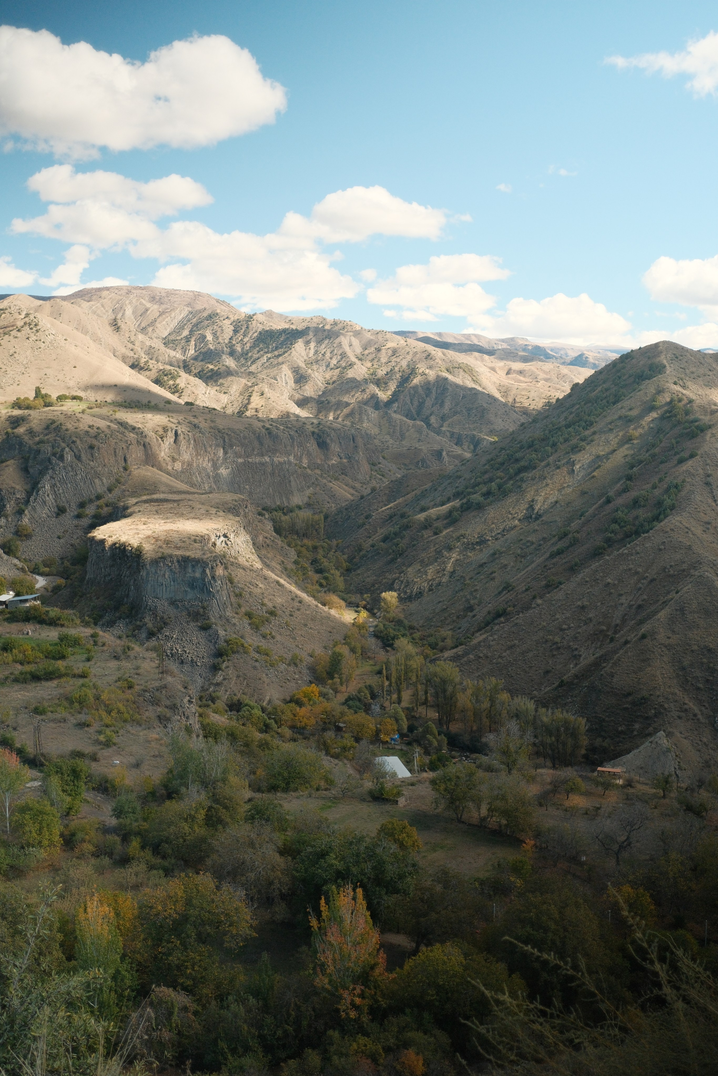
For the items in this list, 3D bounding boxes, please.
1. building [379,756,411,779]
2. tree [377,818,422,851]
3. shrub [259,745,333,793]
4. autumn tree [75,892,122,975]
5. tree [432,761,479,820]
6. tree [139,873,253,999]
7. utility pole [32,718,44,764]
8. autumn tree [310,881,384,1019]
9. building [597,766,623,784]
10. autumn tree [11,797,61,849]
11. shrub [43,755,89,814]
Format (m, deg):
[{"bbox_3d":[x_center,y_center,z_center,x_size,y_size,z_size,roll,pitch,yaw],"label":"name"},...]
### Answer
[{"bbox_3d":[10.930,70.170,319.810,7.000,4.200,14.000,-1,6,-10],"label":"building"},{"bbox_3d":[7.140,53.340,185.090,8.040,7.720,7.630,0,6,2],"label":"tree"},{"bbox_3d":[-14.630,54.640,247.630,16.920,11.040,13.540,0,6,-3],"label":"shrub"},{"bbox_3d":[-27.780,42.890,111.470,5.020,10.740,5.020,-2,7,-14],"label":"autumn tree"},{"bbox_3d":[19.810,52.240,215.160,9.860,12.190,9.370,1,6,5],"label":"tree"},{"bbox_3d":[-18.040,44.390,115.670,12.650,14.730,12.010,-1,6,-9],"label":"tree"},{"bbox_3d":[-72.460,45.640,236.560,2.600,11.540,2.000,0,6,0],"label":"utility pole"},{"bbox_3d":[-1.270,44.700,112.680,8.330,15.730,8.330,0,6,-1],"label":"autumn tree"},{"bbox_3d":[66.790,63.180,278.770,6.400,3.800,3.600,1,6,10],"label":"building"},{"bbox_3d":[-55.120,48.880,178.560,8.330,9.150,7.910,-2,7,-17],"label":"autumn tree"},{"bbox_3d":[-56.900,48.550,203.680,9.010,11.700,8.560,-2,7,-16],"label":"shrub"}]

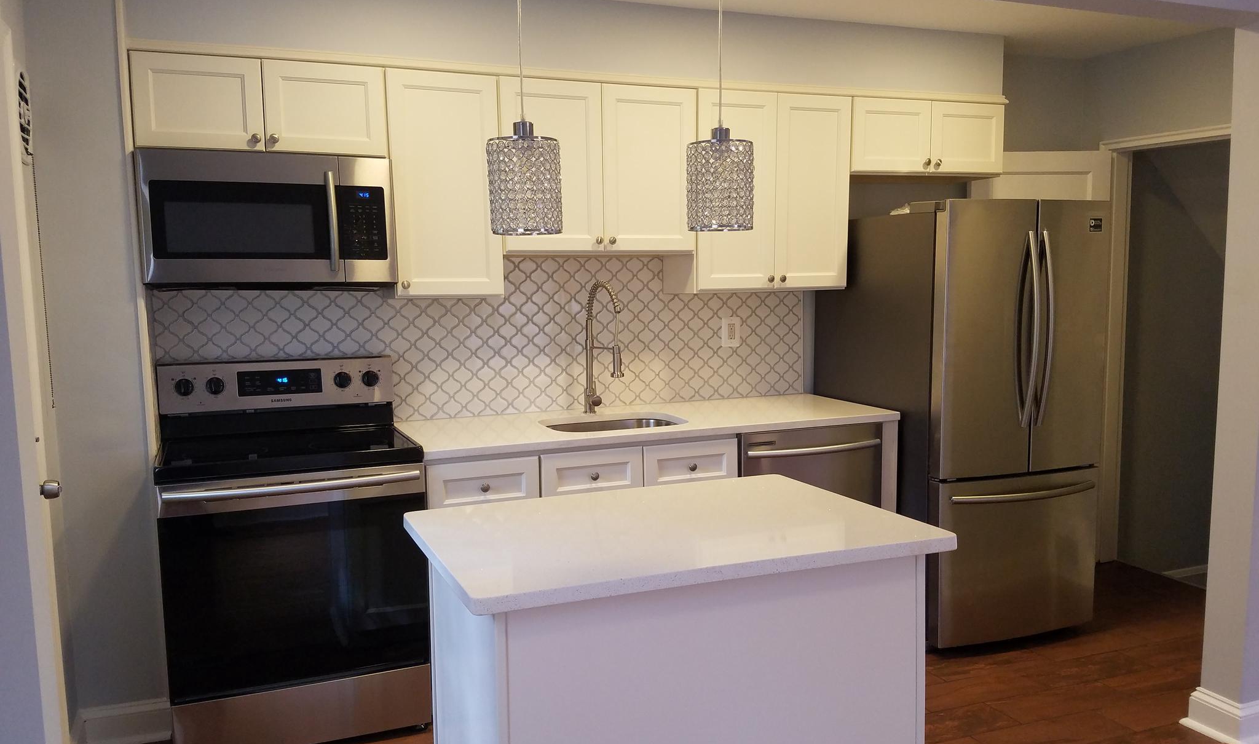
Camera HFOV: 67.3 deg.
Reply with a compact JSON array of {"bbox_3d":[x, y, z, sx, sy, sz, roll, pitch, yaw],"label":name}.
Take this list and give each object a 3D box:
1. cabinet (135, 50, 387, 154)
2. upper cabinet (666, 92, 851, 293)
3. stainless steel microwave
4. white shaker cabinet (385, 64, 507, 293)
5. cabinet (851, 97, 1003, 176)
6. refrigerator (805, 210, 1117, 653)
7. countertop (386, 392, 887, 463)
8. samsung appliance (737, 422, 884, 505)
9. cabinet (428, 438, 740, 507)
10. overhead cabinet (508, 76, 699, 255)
[{"bbox_3d":[-1.220,-0.861,3.171,0.758,0.293,0.330,-3,6,-21],"label":"cabinet"},{"bbox_3d":[0.515,-0.716,3.864,0.694,0.761,0.322,-3,6,-22],"label":"upper cabinet"},{"bbox_3d":[-1.197,-0.497,3.172,0.760,0.419,0.406,-3,6,-21],"label":"stainless steel microwave"},{"bbox_3d":[-0.684,-0.651,3.385,0.381,0.761,0.322,-3,6,-22],"label":"white shaker cabinet"},{"bbox_3d":[1.198,-0.992,4.109,0.775,0.289,0.330,-3,6,-21],"label":"cabinet"},{"bbox_3d":[1.391,0.171,4.003,0.810,1.745,0.860,-3,6,-22],"label":"refrigerator"},{"bbox_3d":[0.083,0.190,3.610,1.830,0.031,0.632,-3,6,-22],"label":"countertop"},{"bbox_3d":[0.599,0.620,3.835,0.610,0.866,0.620,-3,6,-22],"label":"samsung appliance"},{"bbox_3d":[-0.233,0.664,3.551,1.128,0.885,0.619,-3,6,-21],"label":"cabinet"},{"bbox_3d":[-0.156,-0.757,3.600,0.758,0.616,0.330,-3,6,-21],"label":"overhead cabinet"}]

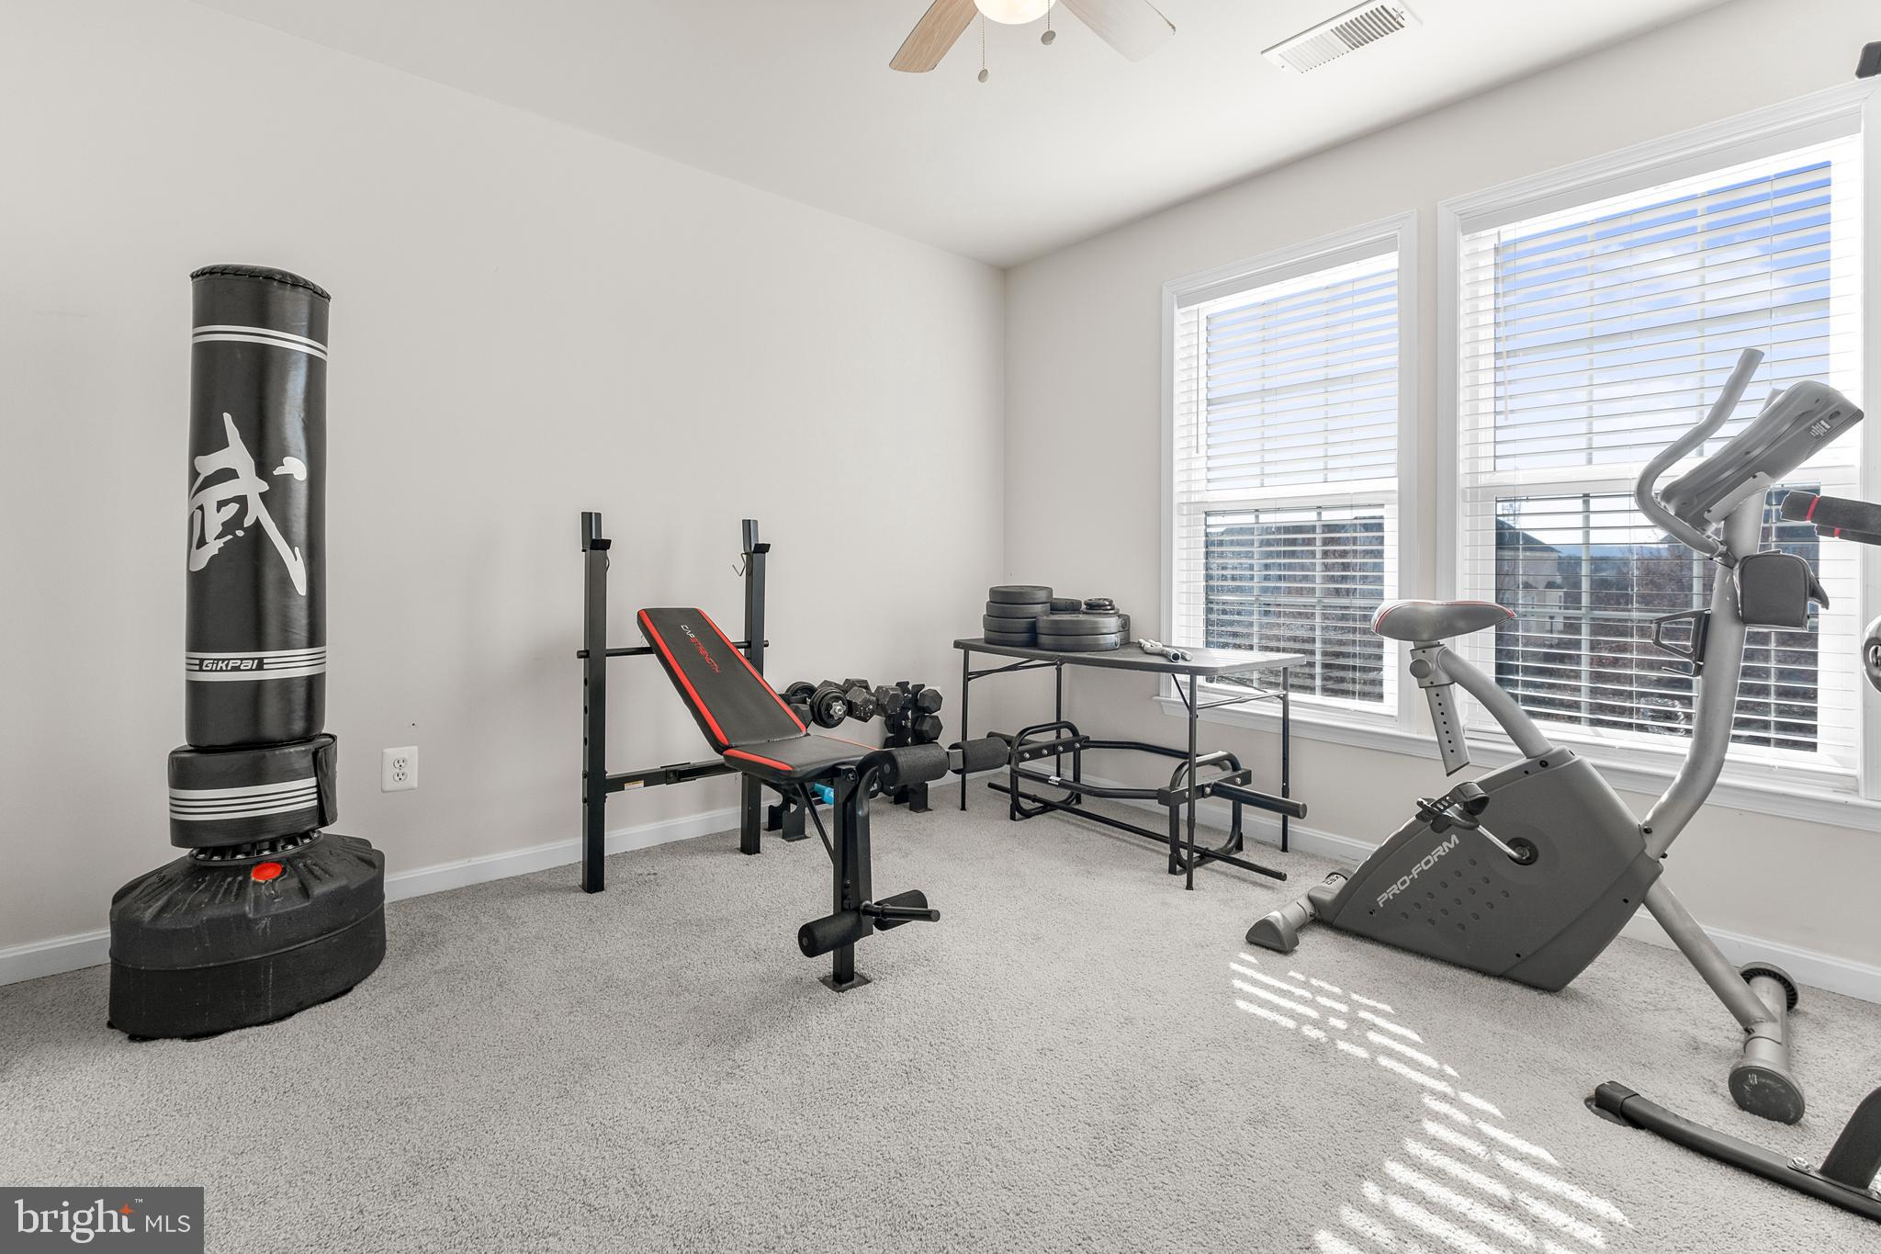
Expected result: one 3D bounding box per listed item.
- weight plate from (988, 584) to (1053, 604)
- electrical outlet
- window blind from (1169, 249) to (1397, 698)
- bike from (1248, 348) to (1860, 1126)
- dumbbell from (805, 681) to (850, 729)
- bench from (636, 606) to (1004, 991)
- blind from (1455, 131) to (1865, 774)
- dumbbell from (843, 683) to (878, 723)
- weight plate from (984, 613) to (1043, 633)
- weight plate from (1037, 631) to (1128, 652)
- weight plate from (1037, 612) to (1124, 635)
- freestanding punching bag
[{"bbox_3d":[0.327,-0.132,3.200,0.262,0.058,0.262,0,3,0],"label":"weight plate"},{"bbox_3d":[-1.682,0.445,2.441,0.083,0.122,0.008,-2,3,-39],"label":"electrical outlet"},{"bbox_3d":[1.284,-0.541,2.997,0.060,1.560,0.850,-2,3,-42],"label":"window blind"},{"bbox_3d":[1.404,0.167,1.899,0.530,1.440,1.090,-3,4,-44],"label":"bike"},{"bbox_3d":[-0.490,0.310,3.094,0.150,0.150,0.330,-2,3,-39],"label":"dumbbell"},{"bbox_3d":[-0.483,0.414,2.230,0.380,0.880,1.660,-2,4,-39],"label":"bench"},{"bbox_3d":[1.977,-0.452,2.246,0.060,1.560,0.850,-2,3,-42],"label":"blind"},{"bbox_3d":[-0.376,0.286,3.110,0.140,0.140,0.290,-2,4,-39],"label":"dumbbell"},{"bbox_3d":[0.321,-0.020,3.263,0.280,0.058,0.280,0,3,0],"label":"weight plate"},{"bbox_3d":[0.552,0.050,3.113,0.330,0.060,0.330,0,3,0],"label":"weight plate"},{"bbox_3d":[0.545,-0.014,3.060,0.333,0.063,0.333,0,3,0],"label":"weight plate"},{"bbox_3d":[-1.684,0.011,1.935,0.510,1.700,0.510,-1,3,-17],"label":"freestanding punching bag"}]

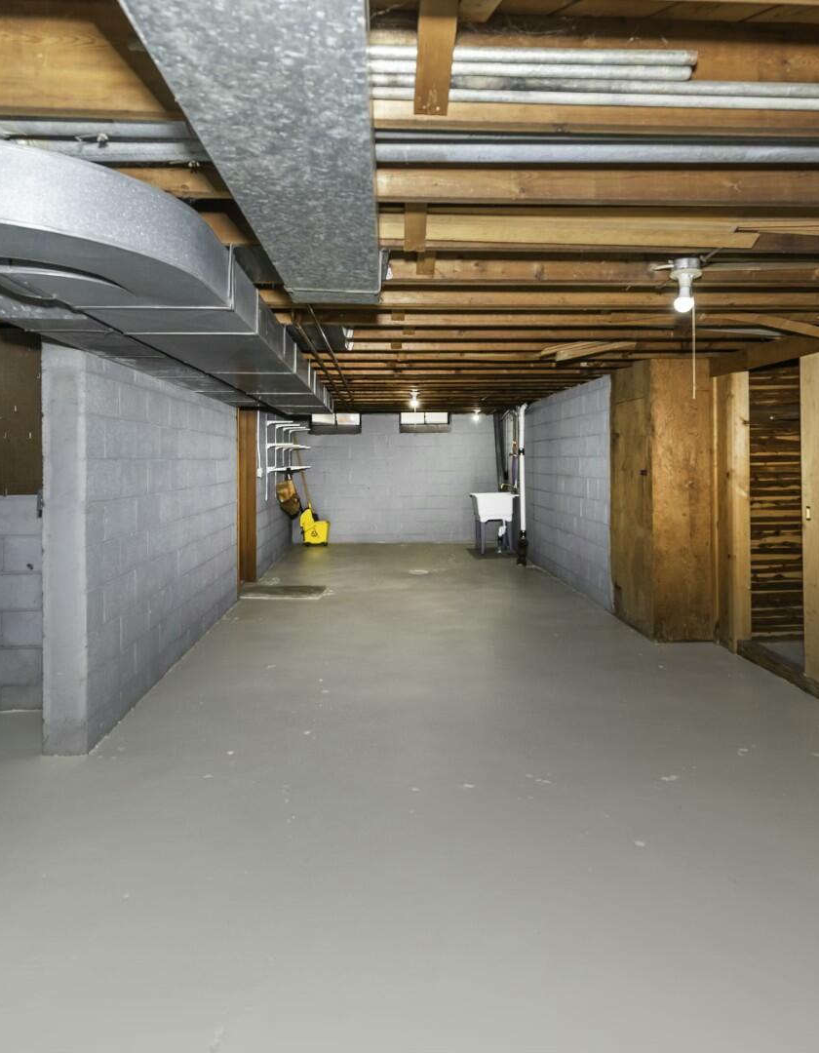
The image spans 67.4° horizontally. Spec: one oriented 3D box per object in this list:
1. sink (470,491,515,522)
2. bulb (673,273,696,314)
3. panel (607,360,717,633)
[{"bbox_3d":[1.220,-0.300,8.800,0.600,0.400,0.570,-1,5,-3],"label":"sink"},{"bbox_3d":[1.030,-0.873,2.300,0.068,0.140,0.068,-1,5,-3],"label":"bulb"},{"bbox_3d":[1.977,-0.233,4.850,0.430,2.060,0.720,-1,5,-3],"label":"panel"}]

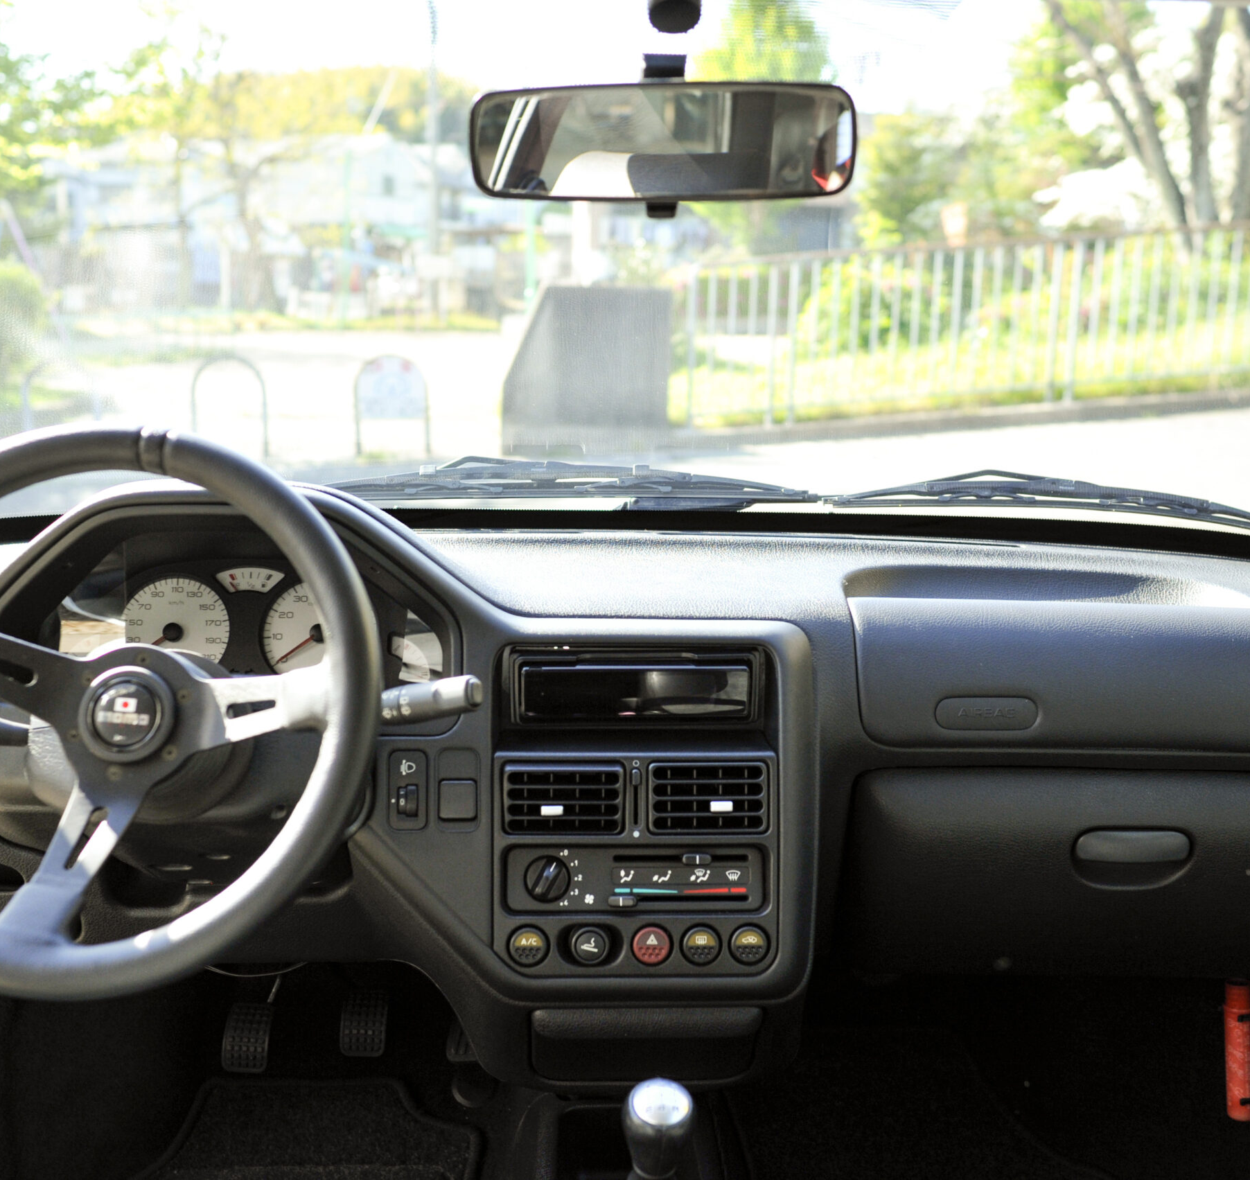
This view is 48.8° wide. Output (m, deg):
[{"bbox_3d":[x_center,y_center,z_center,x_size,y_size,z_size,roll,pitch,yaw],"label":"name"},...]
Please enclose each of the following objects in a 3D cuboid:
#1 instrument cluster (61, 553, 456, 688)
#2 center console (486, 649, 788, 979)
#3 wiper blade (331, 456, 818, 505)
[{"bbox_3d":[-0.298,0.027,1.100,0.305,0.110,0.070,1,-7,1],"label":"instrument cluster"},{"bbox_3d":[0.006,0.165,1.020,0.213,0.242,0.070,1,-1,1],"label":"center console"},{"bbox_3d":[-0.060,-0.116,1.450,0.515,0.045,0.045,1,11,-1],"label":"wiper blade"}]

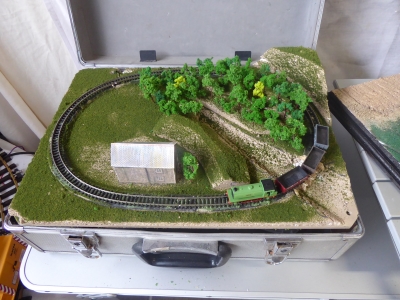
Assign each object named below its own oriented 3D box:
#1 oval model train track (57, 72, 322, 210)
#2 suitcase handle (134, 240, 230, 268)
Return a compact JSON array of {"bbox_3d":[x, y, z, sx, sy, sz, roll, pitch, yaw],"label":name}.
[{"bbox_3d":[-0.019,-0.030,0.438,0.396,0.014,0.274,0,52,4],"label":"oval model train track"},{"bbox_3d":[-0.023,0.130,0.348,0.120,0.031,0.034,0,52,4],"label":"suitcase handle"}]

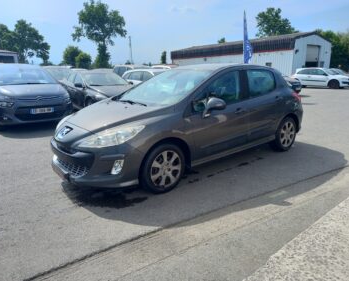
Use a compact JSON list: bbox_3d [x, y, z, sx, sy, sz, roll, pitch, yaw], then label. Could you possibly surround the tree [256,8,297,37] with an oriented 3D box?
[{"bbox_3d":[17.220,-16.991,47.314,7.200,11.148,7.200,-1,15,0],"label":"tree"}]

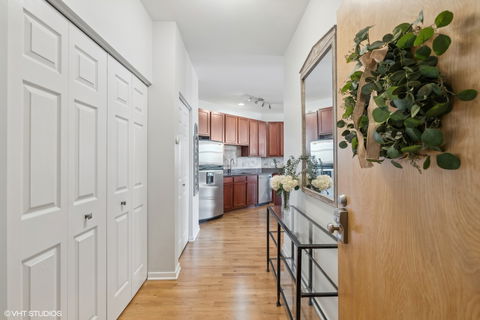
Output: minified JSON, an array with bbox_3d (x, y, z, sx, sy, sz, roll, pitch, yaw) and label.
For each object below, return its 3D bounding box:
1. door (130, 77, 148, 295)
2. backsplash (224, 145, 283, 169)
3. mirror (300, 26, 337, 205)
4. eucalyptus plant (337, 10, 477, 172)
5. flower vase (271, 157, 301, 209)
[{"bbox_3d":[-0.970,0.232,2.190,0.035,2.010,0.370,0,0,0],"label":"door"},{"bbox_3d":[0.420,-0.075,6.760,2.100,0.680,0.400,0,-1,-41],"label":"backsplash"},{"bbox_3d":[0.628,-0.315,1.840,0.050,1.250,0.820,0,0,0],"label":"mirror"},{"bbox_3d":[0.487,-0.210,0.690,0.190,0.480,0.450,0,0,-13],"label":"eucalyptus plant"},{"bbox_3d":[0.490,0.240,2.430,0.310,0.570,0.290,0,0,0],"label":"flower vase"}]

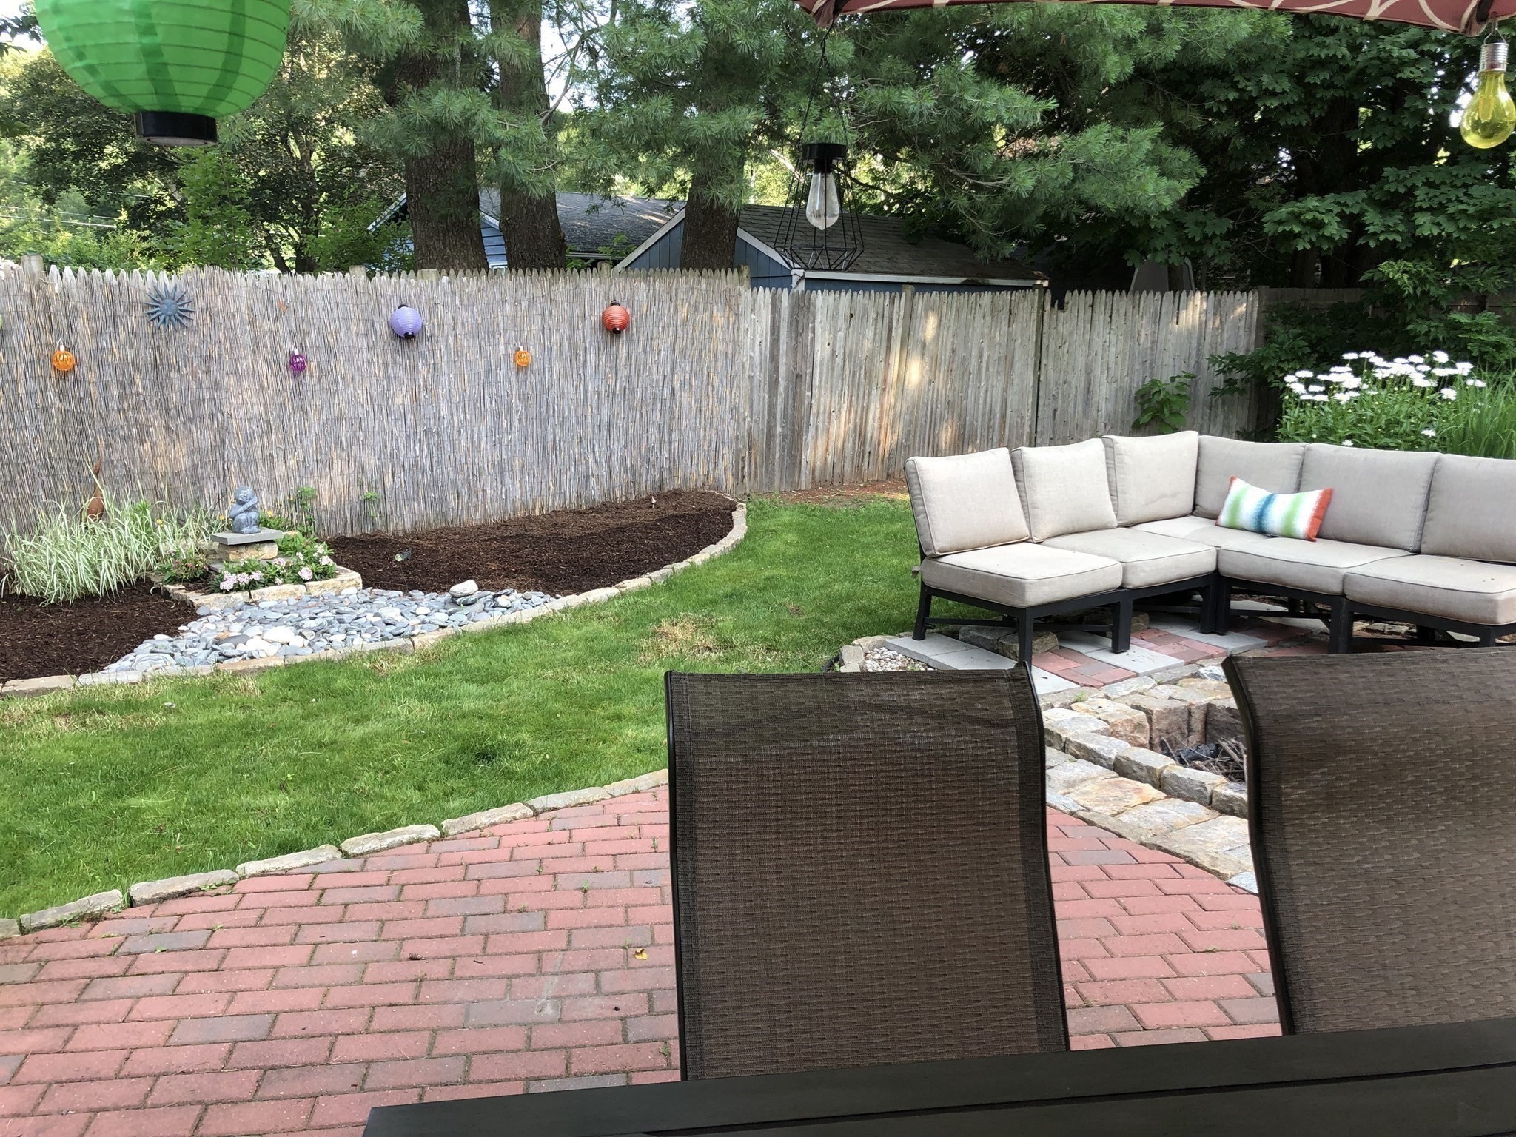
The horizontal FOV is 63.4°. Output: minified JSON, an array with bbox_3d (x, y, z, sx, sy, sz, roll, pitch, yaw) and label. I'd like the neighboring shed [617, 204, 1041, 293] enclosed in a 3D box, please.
[{"bbox_3d":[1.075,-3.590,17.671,3.860,2.988,5.304,11,16,43],"label":"neighboring shed"}]

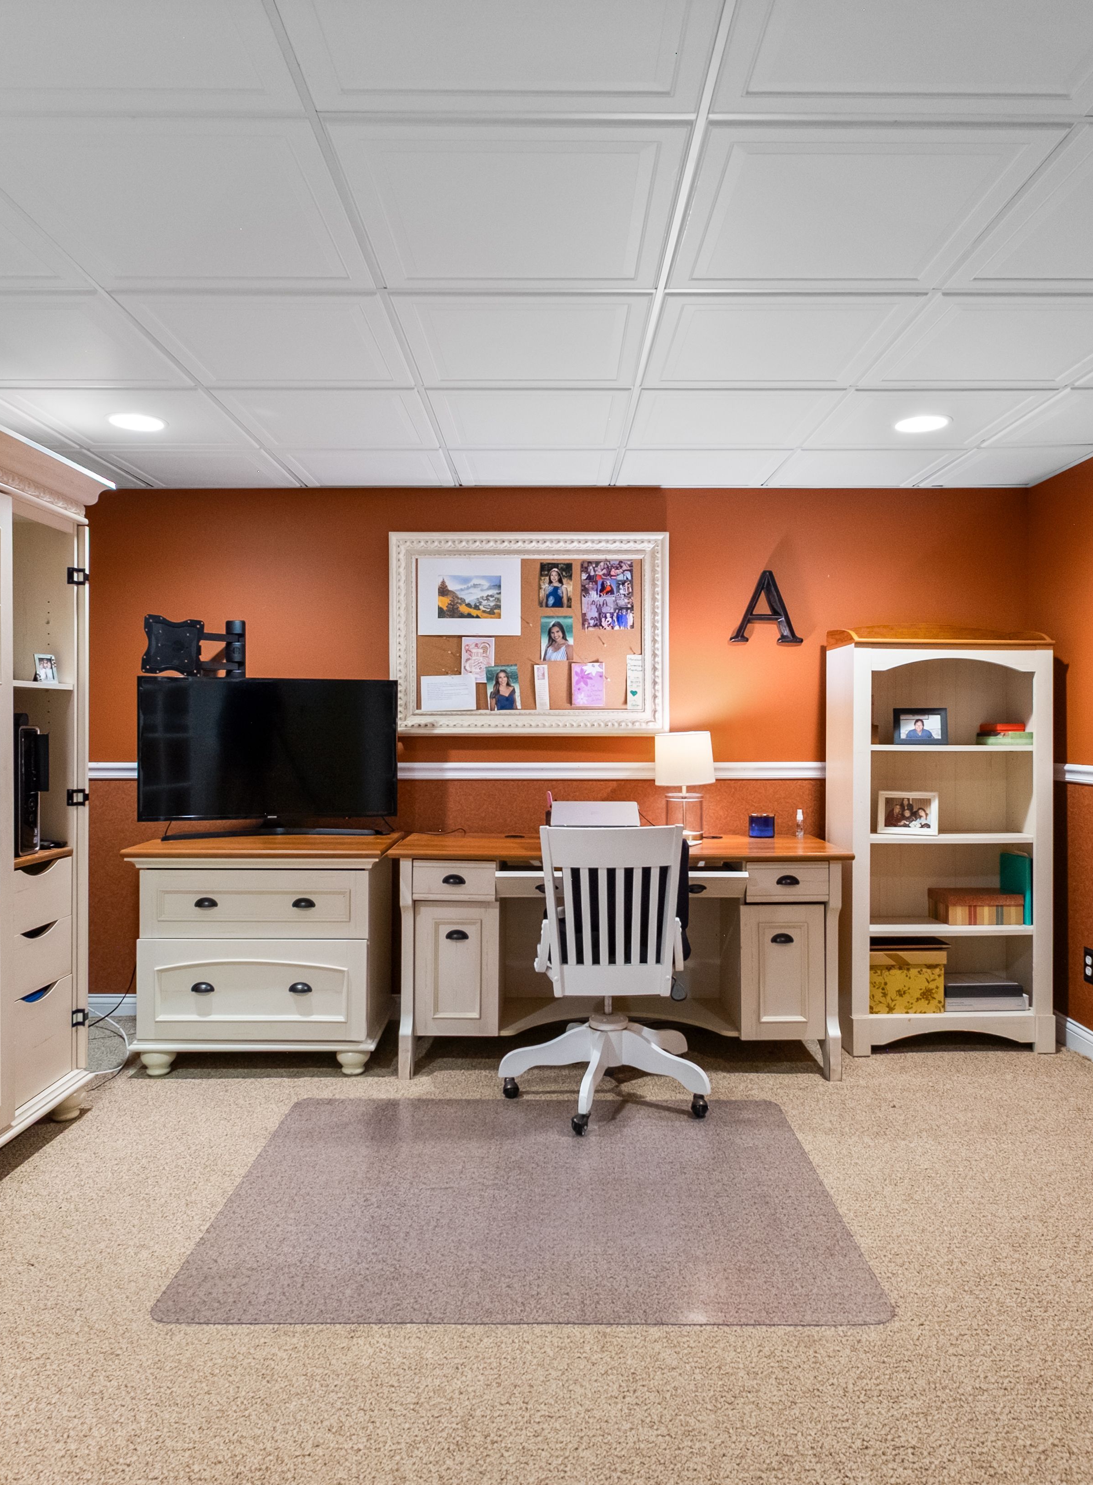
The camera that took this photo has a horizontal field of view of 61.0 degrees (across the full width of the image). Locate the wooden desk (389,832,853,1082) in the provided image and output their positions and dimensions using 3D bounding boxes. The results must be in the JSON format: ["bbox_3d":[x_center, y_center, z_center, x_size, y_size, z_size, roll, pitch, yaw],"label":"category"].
[{"bbox_3d":[0.248,0.746,3.353,1.535,0.767,0.566,0,0,0],"label":"wooden desk"}]

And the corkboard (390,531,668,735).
[{"bbox_3d":[-0.063,-0.438,3.750,1.133,0.823,0.045,0,1,0],"label":"corkboard"}]

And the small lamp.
[{"bbox_3d":[0.520,0.164,3.472,0.215,0.400,0.215,0,1,0],"label":"small lamp"}]

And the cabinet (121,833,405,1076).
[{"bbox_3d":[-0.981,0.743,3.383,0.862,0.760,0.580,0,1,0],"label":"cabinet"}]

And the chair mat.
[{"bbox_3d":[-0.036,1.131,2.376,1.485,0.012,1.126,0,0,0],"label":"chair mat"}]

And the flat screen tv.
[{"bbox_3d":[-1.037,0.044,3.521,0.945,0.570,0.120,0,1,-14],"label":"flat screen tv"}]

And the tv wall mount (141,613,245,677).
[{"bbox_3d":[-1.356,-0.358,3.611,0.303,0.247,0.311,0,0,0],"label":"tv wall mount"}]

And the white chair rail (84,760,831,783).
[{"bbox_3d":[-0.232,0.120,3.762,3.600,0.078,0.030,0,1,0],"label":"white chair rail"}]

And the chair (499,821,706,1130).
[{"bbox_3d":[0.175,0.684,2.958,0.620,0.885,0.640,0,1,0],"label":"chair"}]

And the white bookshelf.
[{"bbox_3d":[1.482,0.348,3.531,0.740,1.570,0.347,0,0,0],"label":"white bookshelf"}]

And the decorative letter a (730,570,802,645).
[{"bbox_3d":[0.882,-0.540,3.730,0.297,0.291,0.036,0,0,0],"label":"decorative letter a"}]

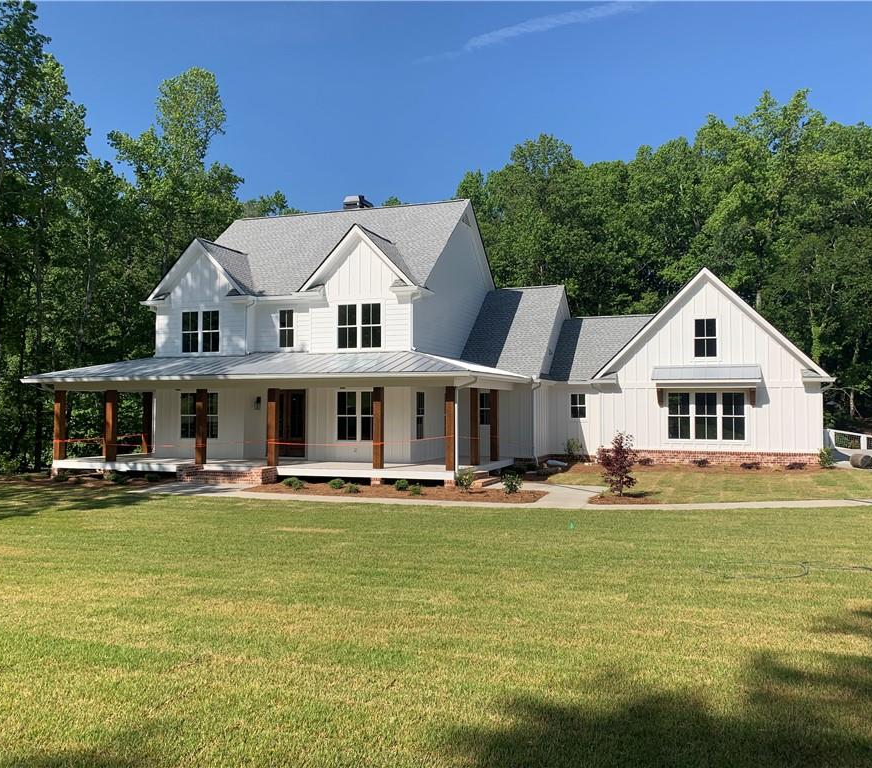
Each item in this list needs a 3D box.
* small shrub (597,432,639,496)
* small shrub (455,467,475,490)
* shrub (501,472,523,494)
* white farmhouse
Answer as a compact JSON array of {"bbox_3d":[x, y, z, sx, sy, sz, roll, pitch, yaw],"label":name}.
[{"bbox_3d":[4.925,2.164,20.892,1.126,1.723,1.126,-1,-2,20],"label":"small shrub"},{"bbox_3d":[0.832,2.765,22.453,0.569,0.686,0.569,0,-2,0],"label":"small shrub"},{"bbox_3d":[2.134,2.785,21.742,0.608,0.608,0.608,-1,-2,20],"label":"shrub"},{"bbox_3d":[0.926,-2.715,31.482,27.450,12.170,17.800,-1,-2,20],"label":"white farmhouse"}]

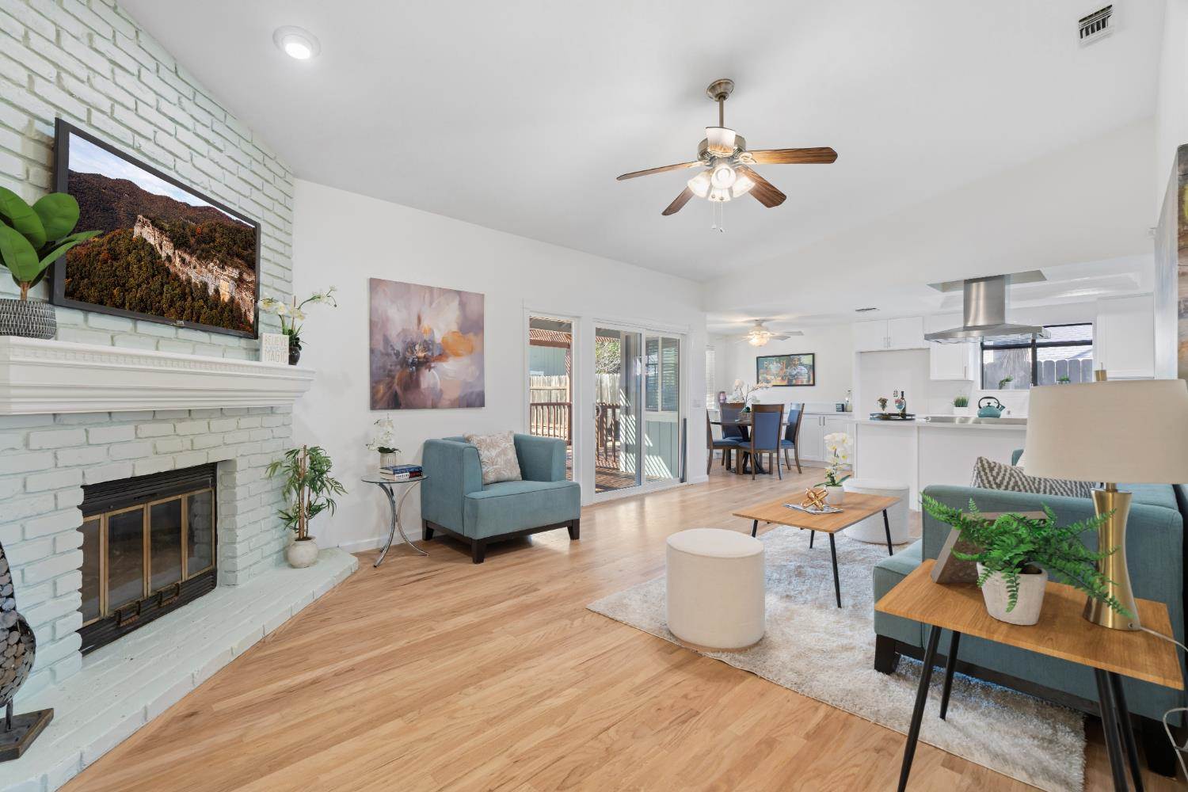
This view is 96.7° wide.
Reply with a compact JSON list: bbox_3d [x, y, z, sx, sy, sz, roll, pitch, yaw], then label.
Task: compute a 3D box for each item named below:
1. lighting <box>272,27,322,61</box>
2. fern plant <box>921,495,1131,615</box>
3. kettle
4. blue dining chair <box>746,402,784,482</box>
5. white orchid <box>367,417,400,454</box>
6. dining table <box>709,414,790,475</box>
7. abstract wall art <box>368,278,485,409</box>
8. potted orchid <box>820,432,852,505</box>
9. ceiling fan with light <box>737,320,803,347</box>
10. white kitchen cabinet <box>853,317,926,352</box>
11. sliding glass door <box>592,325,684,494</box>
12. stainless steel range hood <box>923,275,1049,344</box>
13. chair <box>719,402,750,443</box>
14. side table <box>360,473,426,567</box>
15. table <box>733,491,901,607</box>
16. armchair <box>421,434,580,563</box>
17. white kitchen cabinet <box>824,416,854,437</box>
[{"bbox_3d":[-1.494,-1.775,2.656,0.205,0.040,0.205,0,-11,-44],"label":"lighting"},{"bbox_3d":[1.168,0.448,1.440,0.460,0.345,0.420,0,0,39],"label":"fern plant"},{"bbox_3d":[4.096,0.116,5.450,0.280,0.225,0.230,0,0,38],"label":"kettle"},{"bbox_3d":[2.400,0.645,7.560,0.470,1.050,0.600,0,0,0],"label":"blue dining chair"},{"bbox_3d":[-1.556,0.288,3.900,0.230,0.280,0.190,0,0,0],"label":"white orchid"},{"bbox_3d":[2.410,0.792,8.180,1.240,0.760,1.240,0,0,0],"label":"dining table"},{"bbox_3d":[-1.362,-0.402,4.418,1.020,1.020,0.040,0,0,-44],"label":"abstract wall art"},{"bbox_3d":[1.651,0.491,3.620,0.220,0.480,0.200,0,0,25],"label":"potted orchid"},{"bbox_3d":[2.556,-0.962,8.100,1.200,0.410,1.200,0,0,0],"label":"ceiling fan with light"},{"bbox_3d":[4.544,-0.900,7.974,0.983,0.480,0.560,0,0,45],"label":"white kitchen cabinet"},{"bbox_3d":[0.572,0.165,6.366,0.110,1.895,1.660,0,0,45],"label":"sliding glass door"},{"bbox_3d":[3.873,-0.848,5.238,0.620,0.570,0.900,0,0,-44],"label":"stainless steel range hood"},{"bbox_3d":[2.355,0.647,8.760,0.470,1.050,0.600,0,0,0],"label":"chair"},{"bbox_3d":[-1.437,0.885,3.830,0.450,0.570,0.450,0,0,-44],"label":"side table"},{"bbox_3d":[1.490,0.928,3.430,1.250,0.445,0.580,0,0,-44],"label":"table"},{"bbox_3d":[-0.764,0.762,4.315,0.915,0.825,0.855,0,0,-42],"label":"armchair"},{"bbox_3d":[4.084,0.722,8.600,0.470,0.870,0.580,0,0,45],"label":"white kitchen cabinet"}]

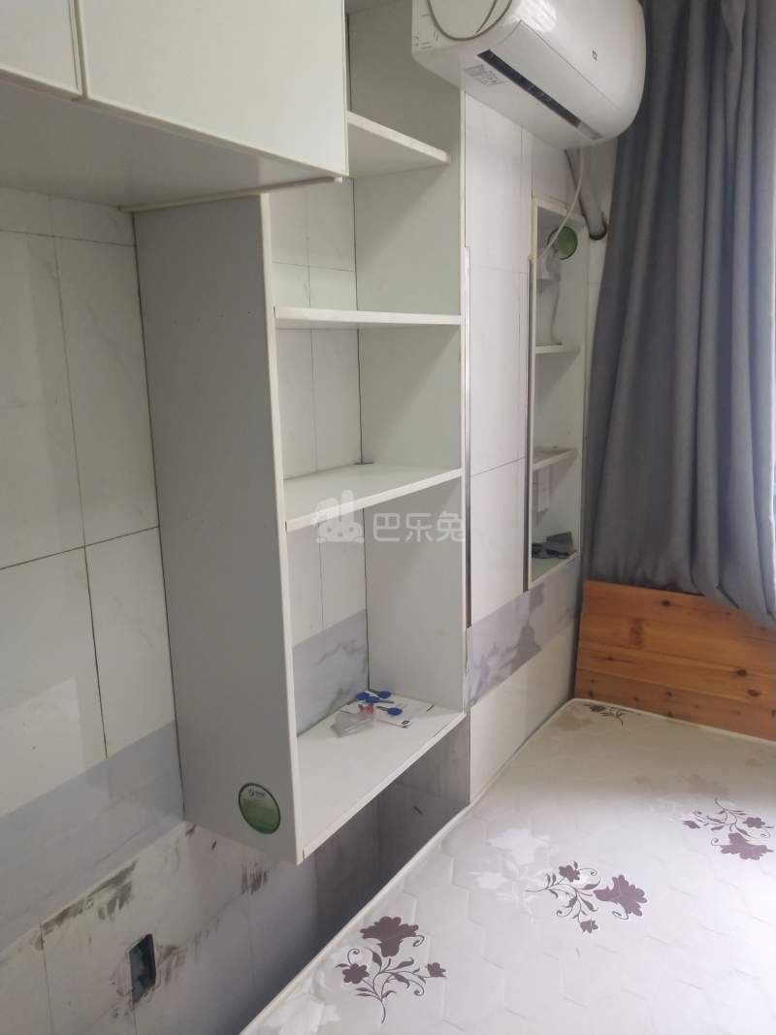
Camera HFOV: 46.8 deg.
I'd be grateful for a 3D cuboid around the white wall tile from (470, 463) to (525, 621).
[{"bbox_3d":[0.250,0.048,2.110,0.030,0.338,0.320,5,13,30],"label":"white wall tile"}]

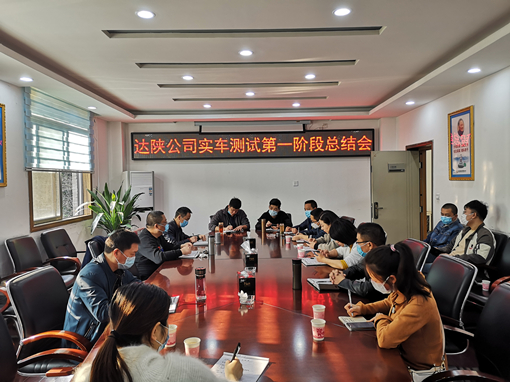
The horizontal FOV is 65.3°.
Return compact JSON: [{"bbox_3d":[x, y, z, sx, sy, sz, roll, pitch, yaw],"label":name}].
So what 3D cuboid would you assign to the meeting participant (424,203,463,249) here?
[{"bbox_3d":[2.039,0.764,4.364,0.720,1.260,0.540,-1,1,-22],"label":"meeting participant"}]

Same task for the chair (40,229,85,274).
[{"bbox_3d":[-2.105,0.953,4.701,0.610,1.000,0.590,-1,1,12],"label":"chair"}]

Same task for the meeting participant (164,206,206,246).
[{"bbox_3d":[-1.040,0.860,5.568,0.750,1.260,0.560,-1,1,12],"label":"meeting participant"}]

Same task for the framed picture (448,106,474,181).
[{"bbox_3d":[2.531,-0.563,4.915,0.030,0.870,0.610,-1,1,0],"label":"framed picture"}]

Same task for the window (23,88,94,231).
[{"bbox_3d":[-2.638,-0.372,5.536,0.120,1.650,1.840,-1,1,0],"label":"window"}]

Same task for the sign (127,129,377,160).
[{"bbox_3d":[-0.029,-0.899,7.750,4.720,0.520,0.090,-1,1,1],"label":"sign"}]

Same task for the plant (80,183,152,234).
[{"bbox_3d":[-2.092,0.641,6.044,1.050,1.500,1.000,-1,1,1],"label":"plant"}]

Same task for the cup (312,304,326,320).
[{"bbox_3d":[0.383,0.741,2.378,0.076,0.090,0.076,-1,1,0],"label":"cup"}]

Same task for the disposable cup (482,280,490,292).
[{"bbox_3d":[2.085,0.856,3.580,0.073,0.086,0.073,-1,1,1],"label":"disposable cup"}]

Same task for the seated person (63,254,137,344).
[{"bbox_3d":[-0.885,0.851,2.462,0.750,1.270,0.580,-1,1,4],"label":"seated person"}]

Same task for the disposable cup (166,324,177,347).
[{"bbox_3d":[-0.436,0.762,2.087,0.076,0.090,0.076,-1,1,0],"label":"disposable cup"}]

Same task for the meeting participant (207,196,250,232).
[{"bbox_3d":[-0.395,0.749,6.445,0.620,1.270,0.750,-1,1,1],"label":"meeting participant"}]

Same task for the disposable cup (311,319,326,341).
[{"bbox_3d":[0.312,0.684,1.950,0.073,0.086,0.073,-1,1,1],"label":"disposable cup"}]

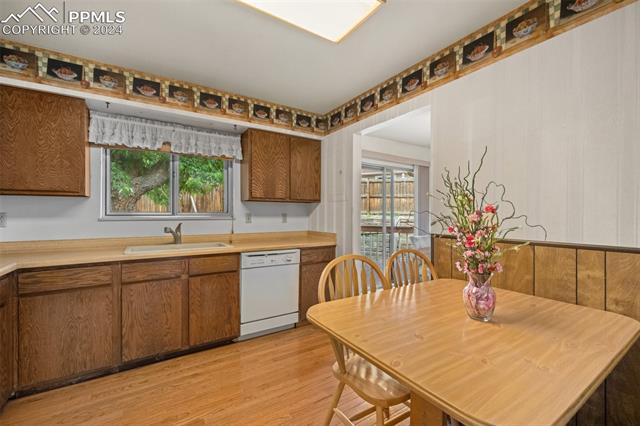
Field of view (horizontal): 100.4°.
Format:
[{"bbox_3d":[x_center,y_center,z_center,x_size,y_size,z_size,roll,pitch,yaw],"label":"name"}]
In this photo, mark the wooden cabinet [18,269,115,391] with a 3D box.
[{"bbox_3d":[-1.845,0.735,2.046,0.502,0.744,0.595,0,0,-34],"label":"wooden cabinet"}]

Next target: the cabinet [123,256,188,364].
[{"bbox_3d":[-1.434,0.738,2.319,0.450,0.744,0.595,0,0,-34],"label":"cabinet"}]

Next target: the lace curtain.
[{"bbox_3d":[-1.402,-0.731,2.602,1.295,0.287,0.070,0,0,-34],"label":"lace curtain"}]

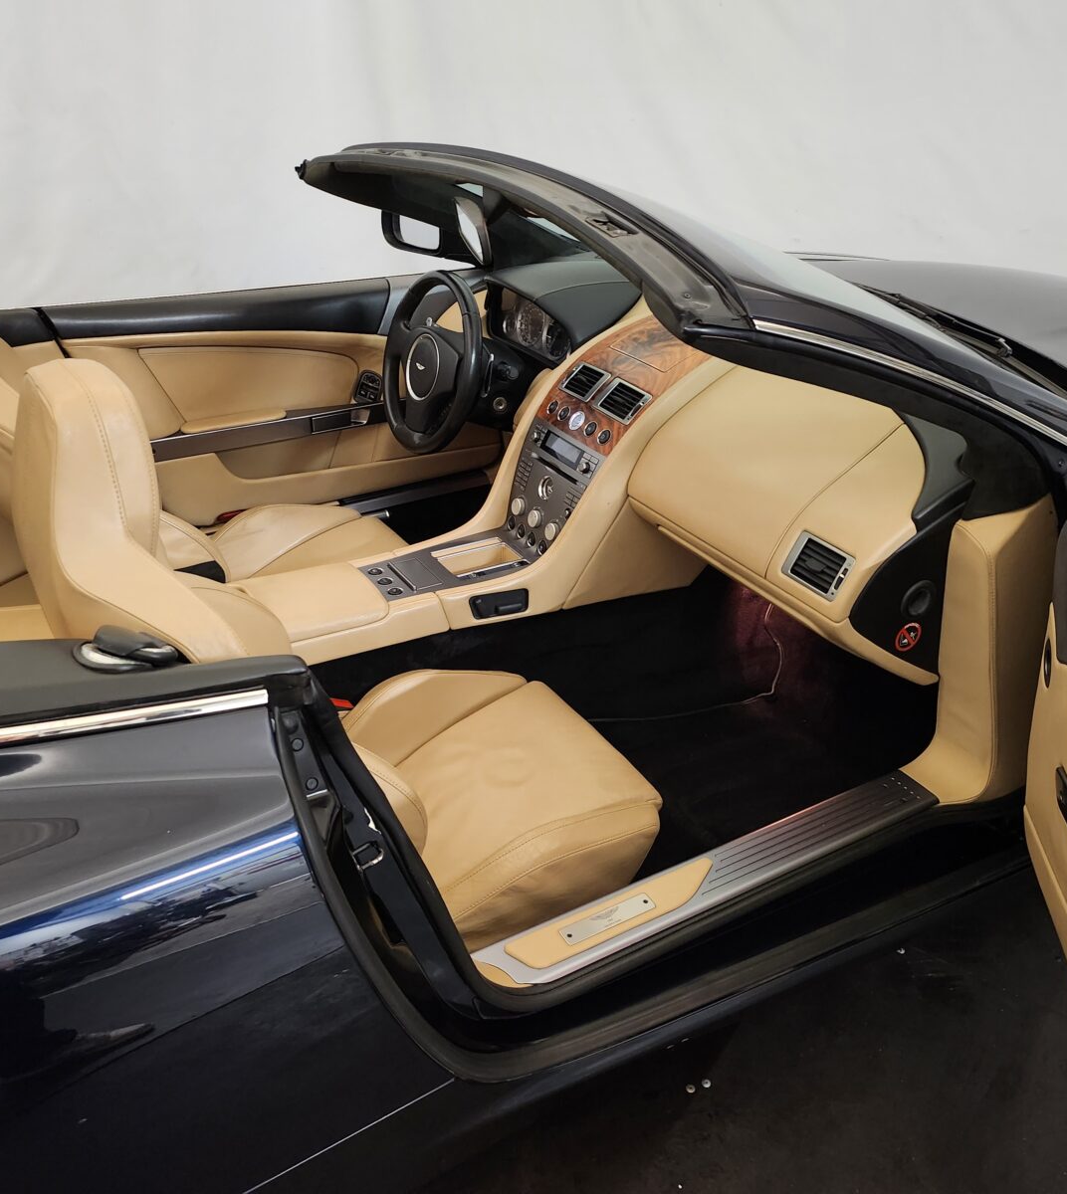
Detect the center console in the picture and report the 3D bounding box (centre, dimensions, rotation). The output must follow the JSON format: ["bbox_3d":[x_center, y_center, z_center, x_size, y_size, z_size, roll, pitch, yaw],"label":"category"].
[{"bbox_3d":[-0.097,-0.189,2.037,0.490,0.310,0.270,-15,34,-29],"label":"center console"}]

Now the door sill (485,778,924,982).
[{"bbox_3d":[0.295,0.411,1.661,0.830,0.030,0.100,-15,34,-29],"label":"door sill"}]

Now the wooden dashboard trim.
[{"bbox_3d":[0.180,-0.425,2.100,0.320,0.070,0.250,-44,43,-6],"label":"wooden dashboard trim"}]

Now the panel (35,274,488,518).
[{"bbox_3d":[-0.535,-0.461,2.564,1.060,0.540,0.150,-15,34,-29],"label":"panel"}]

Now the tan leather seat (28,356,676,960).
[{"bbox_3d":[-0.241,0.076,1.557,0.860,0.940,0.520,-15,34,-29],"label":"tan leather seat"}]

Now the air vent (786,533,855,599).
[{"bbox_3d":[0.465,-0.048,1.768,0.040,0.076,0.112,12,18,-40],"label":"air vent"}]

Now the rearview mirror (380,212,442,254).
[{"bbox_3d":[-0.286,-0.900,2.741,0.090,0.130,0.200,-24,39,-39],"label":"rearview mirror"}]

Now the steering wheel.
[{"bbox_3d":[-0.197,-0.490,2.311,0.100,0.370,0.370,1,25,-37],"label":"steering wheel"}]

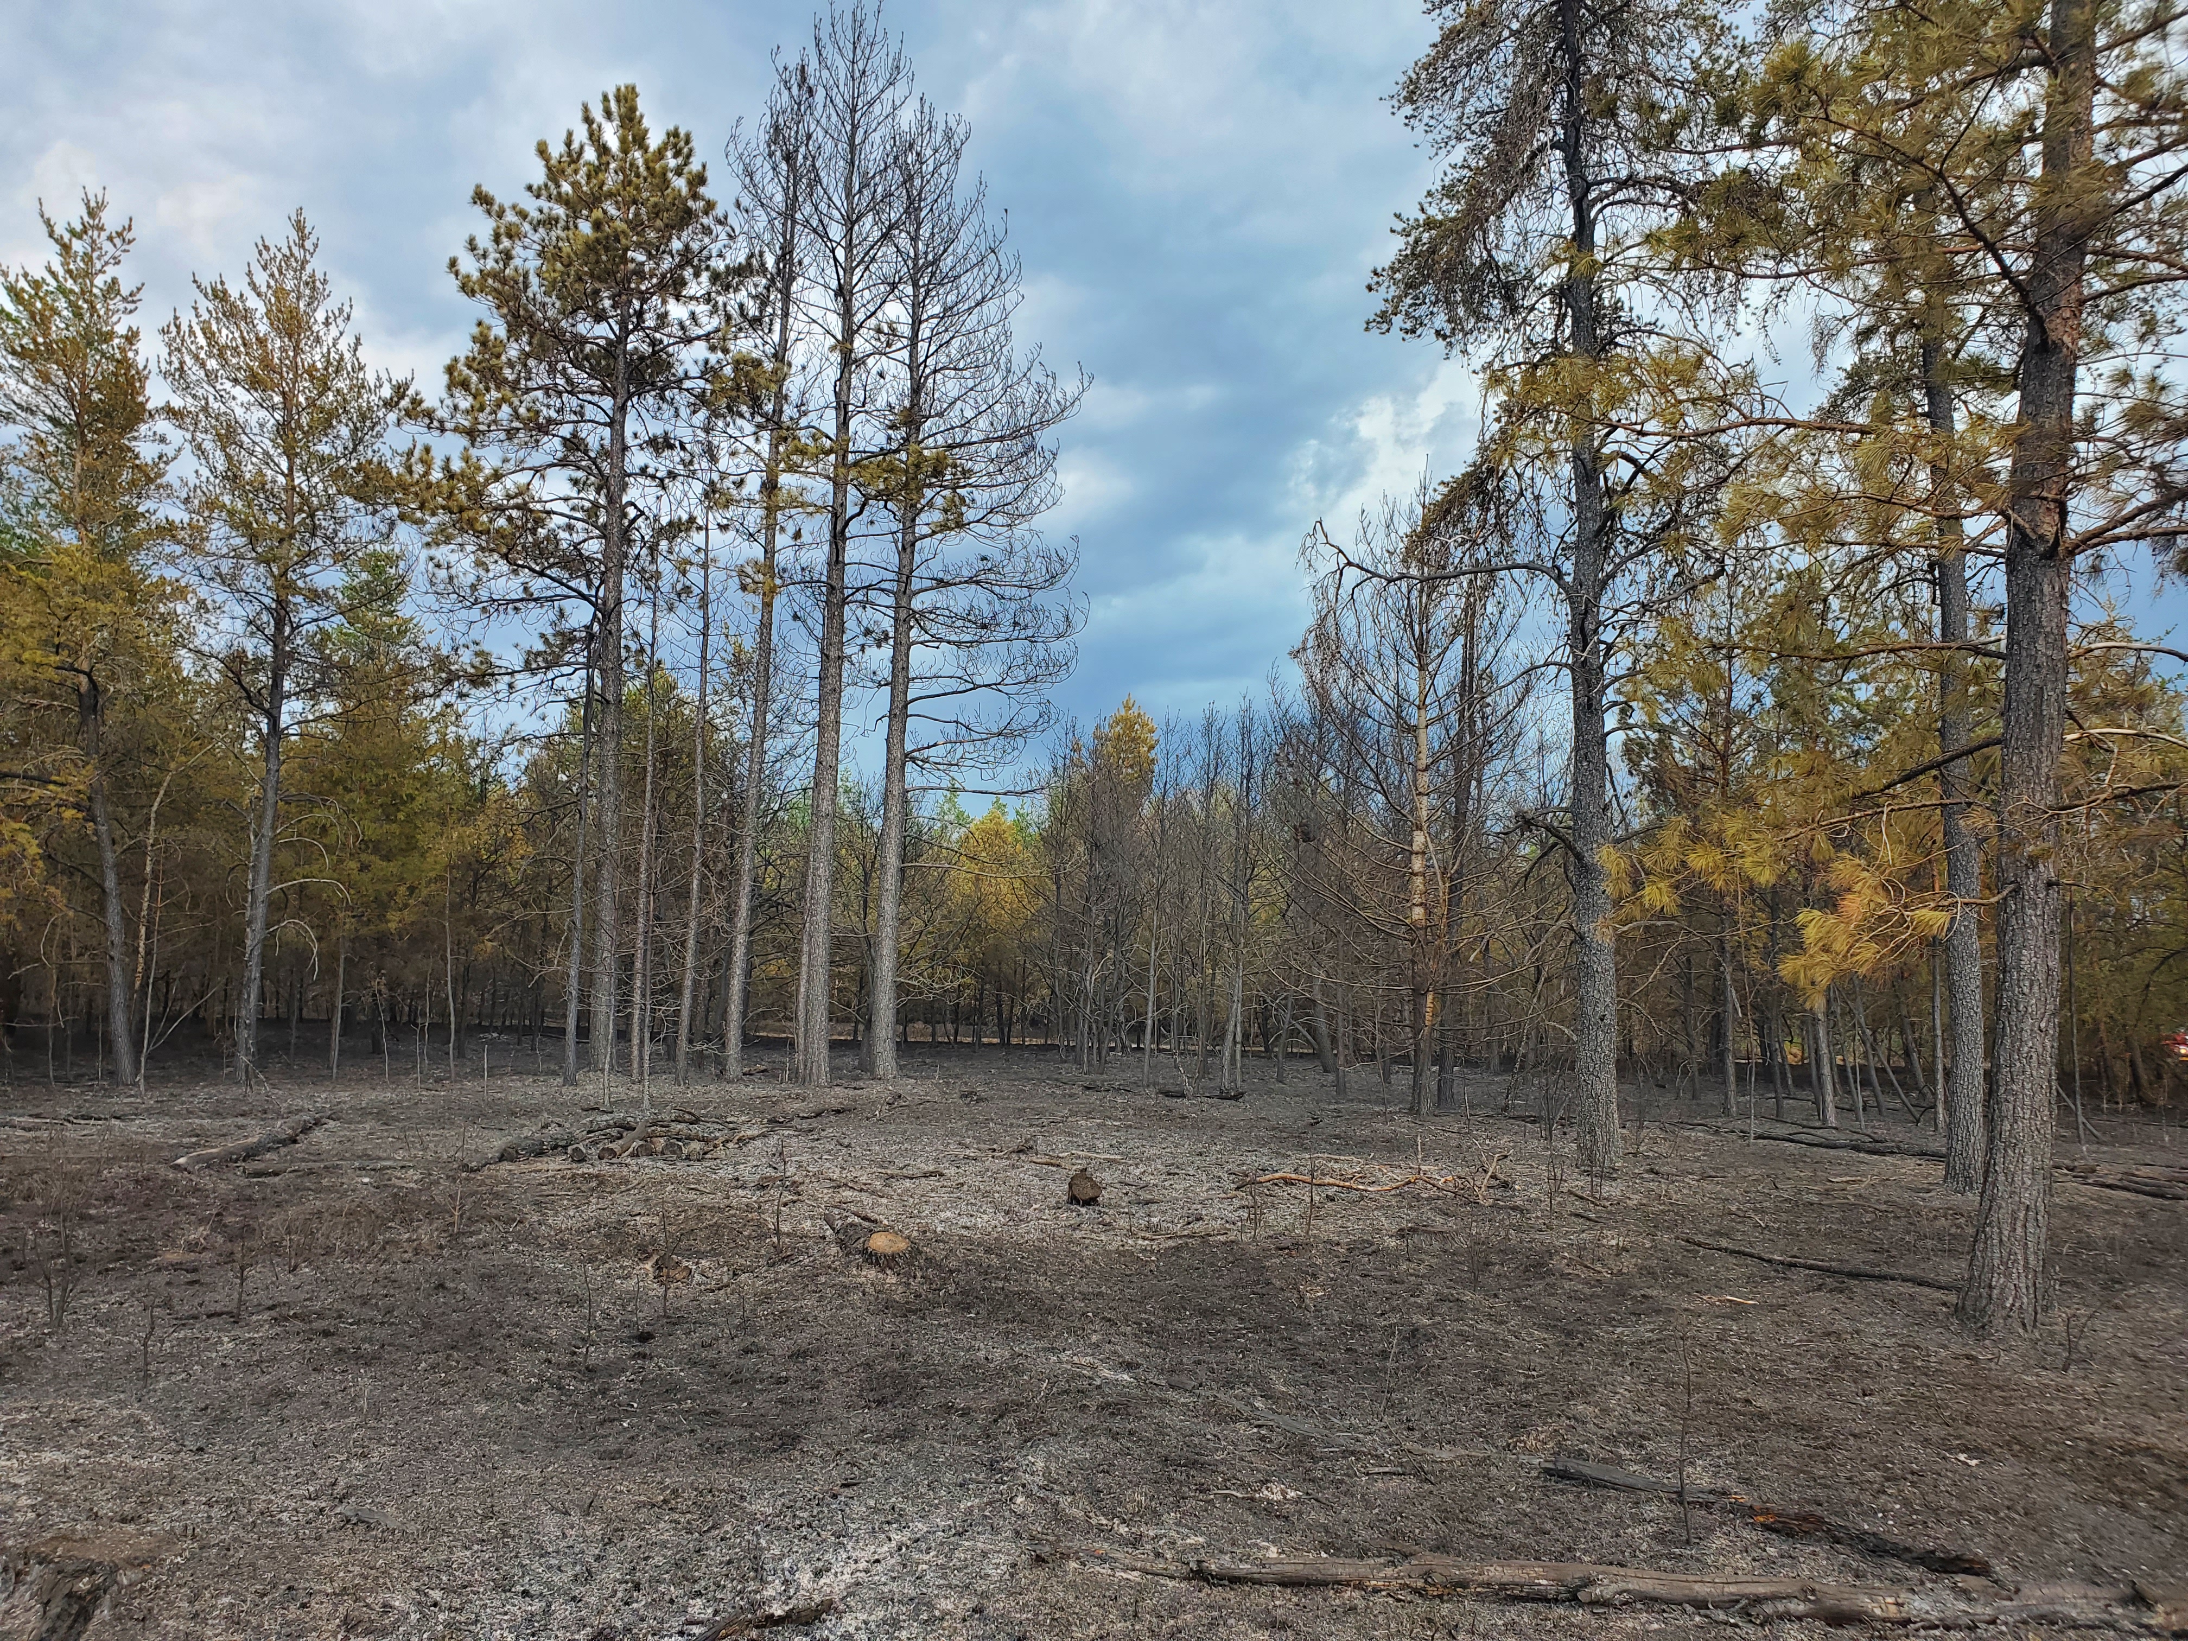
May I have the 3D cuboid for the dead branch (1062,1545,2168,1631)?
[{"bbox_3d":[1.362,2.060,4.483,2.914,0.090,0.170,0,-6,7],"label":"dead branch"}]

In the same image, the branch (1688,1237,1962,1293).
[{"bbox_3d":[4.566,2.780,10.414,0.110,0.060,1.944,5,-7,-32],"label":"branch"}]

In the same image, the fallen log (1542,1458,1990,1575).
[{"bbox_3d":[2.051,2.153,5.156,1.349,0.075,0.120,-4,-8,40],"label":"fallen log"}]

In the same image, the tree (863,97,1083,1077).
[{"bbox_3d":[-2.420,-4.493,29.479,4.015,17.959,4.015,2,-6,-7],"label":"tree"}]

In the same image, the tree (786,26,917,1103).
[{"bbox_3d":[-4.037,-5.103,28.341,2.460,19.098,2.572,2,-6,-9],"label":"tree"}]

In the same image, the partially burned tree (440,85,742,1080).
[{"bbox_3d":[-8.356,-4.501,28.978,5.382,17.936,5.382,3,-7,-16],"label":"partially burned tree"}]

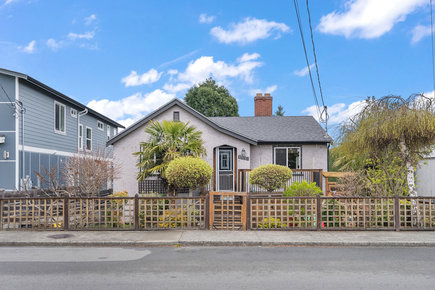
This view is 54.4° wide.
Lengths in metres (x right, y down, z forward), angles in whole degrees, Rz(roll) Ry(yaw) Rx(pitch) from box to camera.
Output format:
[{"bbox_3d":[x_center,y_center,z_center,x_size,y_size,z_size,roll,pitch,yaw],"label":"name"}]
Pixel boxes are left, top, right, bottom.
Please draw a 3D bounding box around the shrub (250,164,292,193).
[{"bbox_3d":[1.923,1.561,15.200,1.530,1.700,1.500,0,-3,0],"label":"shrub"}]

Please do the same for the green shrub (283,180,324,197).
[{"bbox_3d":[2.874,1.867,14.300,1.350,1.300,1.250,0,-3,0],"label":"green shrub"}]

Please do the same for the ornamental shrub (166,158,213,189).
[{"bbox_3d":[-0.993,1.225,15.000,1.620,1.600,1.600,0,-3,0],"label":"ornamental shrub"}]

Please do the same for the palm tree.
[{"bbox_3d":[-1.806,0.806,16.600,2.800,3.500,2.700,0,-3,0],"label":"palm tree"}]

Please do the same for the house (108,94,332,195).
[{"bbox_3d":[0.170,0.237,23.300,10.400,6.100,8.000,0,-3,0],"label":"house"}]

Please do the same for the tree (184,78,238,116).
[{"bbox_3d":[-0.497,-1.033,35.000,4.900,9.200,4.900,0,-3,0],"label":"tree"}]

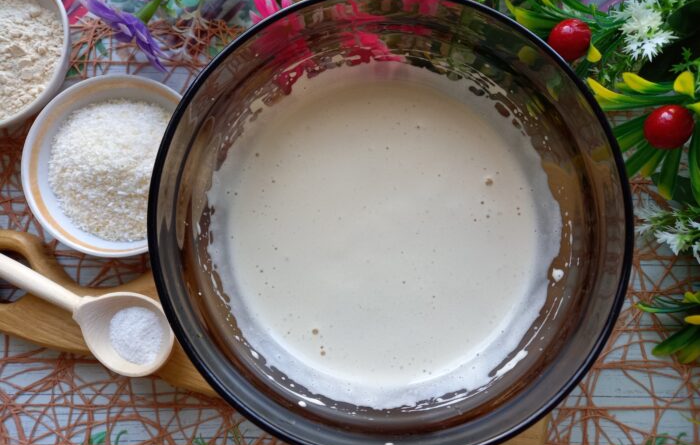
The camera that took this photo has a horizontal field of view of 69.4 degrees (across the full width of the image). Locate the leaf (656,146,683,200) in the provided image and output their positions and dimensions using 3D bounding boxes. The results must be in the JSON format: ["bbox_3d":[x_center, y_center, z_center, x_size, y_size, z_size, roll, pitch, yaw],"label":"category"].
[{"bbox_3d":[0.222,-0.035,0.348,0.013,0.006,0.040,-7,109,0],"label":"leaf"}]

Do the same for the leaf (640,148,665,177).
[{"bbox_3d":[0.211,-0.042,0.353,0.009,0.005,0.024,16,125,3],"label":"leaf"}]

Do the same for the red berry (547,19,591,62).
[{"bbox_3d":[0.152,-0.127,0.352,0.027,0.027,0.027,0,84,1],"label":"red berry"}]

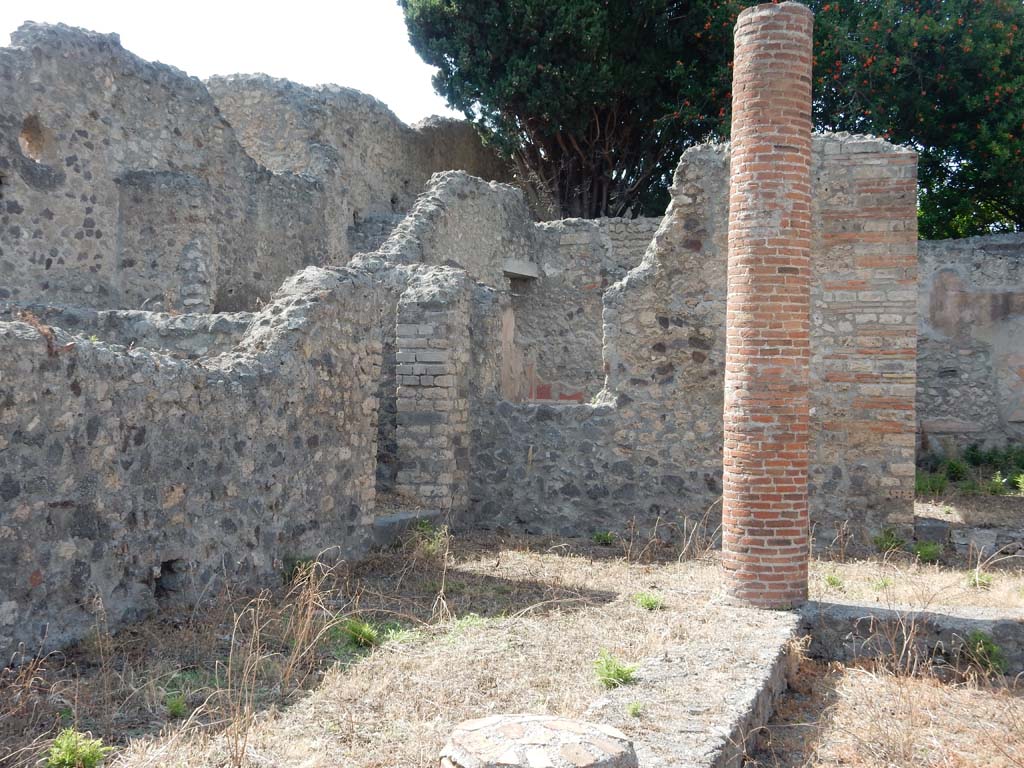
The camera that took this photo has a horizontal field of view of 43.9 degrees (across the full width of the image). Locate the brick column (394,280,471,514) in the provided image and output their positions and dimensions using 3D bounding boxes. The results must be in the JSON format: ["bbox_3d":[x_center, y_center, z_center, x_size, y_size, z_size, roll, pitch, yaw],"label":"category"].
[{"bbox_3d":[-0.612,0.074,9.832,0.459,1.789,0.421,1,1,19],"label":"brick column"}]

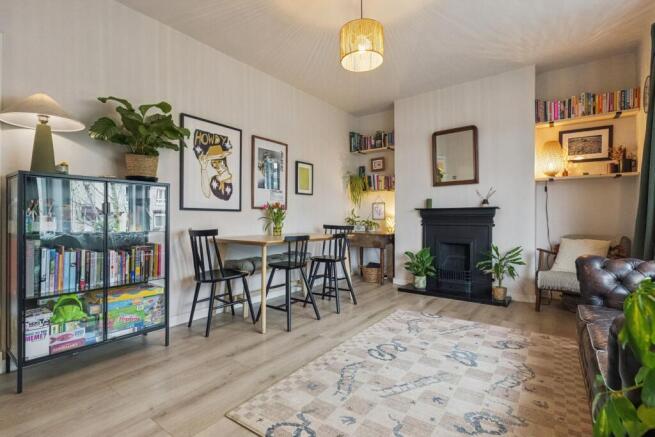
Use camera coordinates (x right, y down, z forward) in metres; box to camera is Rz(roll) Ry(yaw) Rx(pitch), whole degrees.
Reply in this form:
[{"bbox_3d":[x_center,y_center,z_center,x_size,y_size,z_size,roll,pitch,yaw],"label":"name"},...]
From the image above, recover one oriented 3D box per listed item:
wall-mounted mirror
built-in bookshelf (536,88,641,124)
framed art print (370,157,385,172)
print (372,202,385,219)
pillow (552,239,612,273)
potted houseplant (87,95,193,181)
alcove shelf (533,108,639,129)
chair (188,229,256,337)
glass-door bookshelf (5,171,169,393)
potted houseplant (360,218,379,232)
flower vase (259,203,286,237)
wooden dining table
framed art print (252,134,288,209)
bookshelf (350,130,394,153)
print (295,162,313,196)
[{"bbox_3d":[1.595,-0.774,3.670,0.557,0.718,0.033,0,0,37],"label":"wall-mounted mirror"},{"bbox_3d":[2.644,-1.133,3.014,0.803,0.265,0.222,0,0,37],"label":"built-in bookshelf"},{"bbox_3d":[0.792,-0.830,4.559,0.255,0.198,0.024,0,0,37],"label":"framed art print"},{"bbox_3d":[0.827,-0.113,4.694,0.220,0.290,0.018,0,0,36],"label":"print"},{"bbox_3d":[2.606,0.386,3.001,0.420,0.390,0.140,5,-23,36],"label":"pillow"},{"bbox_3d":[-1.381,-0.563,2.134,0.500,0.620,0.610,0,0,38],"label":"potted houseplant"},{"bbox_3d":[2.757,-1.049,3.141,0.850,0.030,0.190,0,0,36],"label":"alcove shelf"},{"bbox_3d":[-0.911,0.518,2.543,0.425,0.846,0.491,0,0,43],"label":"chair"},{"bbox_3d":[-1.574,0.346,2.000,0.380,1.200,0.790,0,0,38],"label":"glass-door bookshelf"},{"bbox_3d":[0.661,0.101,4.523,0.270,0.210,0.250,0,0,0],"label":"potted houseplant"},{"bbox_3d":[-0.564,0.014,3.075,0.213,0.350,0.213,0,0,40],"label":"flower vase"},{"bbox_3d":[-0.366,0.568,3.103,0.690,0.756,1.399,0,0,41],"label":"wooden dining table"},{"bbox_3d":[-0.657,-0.510,3.411,0.025,0.810,0.540,0,0,38],"label":"framed art print"},{"bbox_3d":[0.735,-1.147,4.436,0.718,0.274,0.246,0,0,37],"label":"bookshelf"},{"bbox_3d":[-0.286,-0.529,3.876,0.025,0.435,0.345,0,0,38],"label":"print"}]

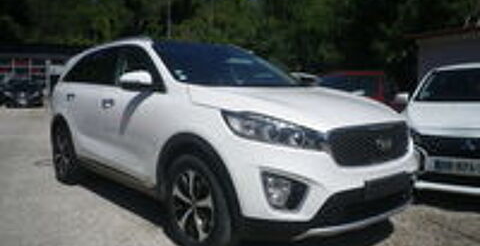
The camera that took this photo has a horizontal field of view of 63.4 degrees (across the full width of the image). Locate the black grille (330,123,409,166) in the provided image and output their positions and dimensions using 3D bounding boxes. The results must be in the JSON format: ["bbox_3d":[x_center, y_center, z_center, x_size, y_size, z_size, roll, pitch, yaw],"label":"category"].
[{"bbox_3d":[0.907,0.139,2.551,0.970,0.270,0.150,-5,7,-41],"label":"black grille"}]

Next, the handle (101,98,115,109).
[{"bbox_3d":[-1.209,-0.178,3.518,0.060,0.070,0.250,-5,7,-41],"label":"handle"}]

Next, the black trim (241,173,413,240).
[{"bbox_3d":[0.827,0.479,2.675,1.750,0.340,0.460,-5,7,-41],"label":"black trim"}]

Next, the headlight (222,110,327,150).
[{"bbox_3d":[0.203,0.041,2.298,0.450,0.220,0.460,-5,7,-41],"label":"headlight"}]

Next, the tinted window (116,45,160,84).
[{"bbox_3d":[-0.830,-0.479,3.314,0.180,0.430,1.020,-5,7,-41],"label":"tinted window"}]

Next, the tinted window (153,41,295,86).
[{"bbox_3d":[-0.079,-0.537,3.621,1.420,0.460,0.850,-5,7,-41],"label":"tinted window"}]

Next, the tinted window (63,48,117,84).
[{"bbox_3d":[-1.636,-0.589,4.237,0.180,0.400,1.300,-5,7,-41],"label":"tinted window"}]

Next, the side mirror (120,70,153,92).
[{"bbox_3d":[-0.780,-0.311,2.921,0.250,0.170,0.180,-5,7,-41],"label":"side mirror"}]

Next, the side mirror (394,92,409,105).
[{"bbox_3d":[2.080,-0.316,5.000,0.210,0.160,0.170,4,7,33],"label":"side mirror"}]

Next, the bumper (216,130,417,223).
[{"bbox_3d":[0.762,0.292,2.732,1.840,0.570,0.630,-5,7,-41],"label":"bumper"}]

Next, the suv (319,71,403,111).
[{"bbox_3d":[2.719,-0.591,10.200,1.800,1.570,4.200,5,8,44],"label":"suv"}]

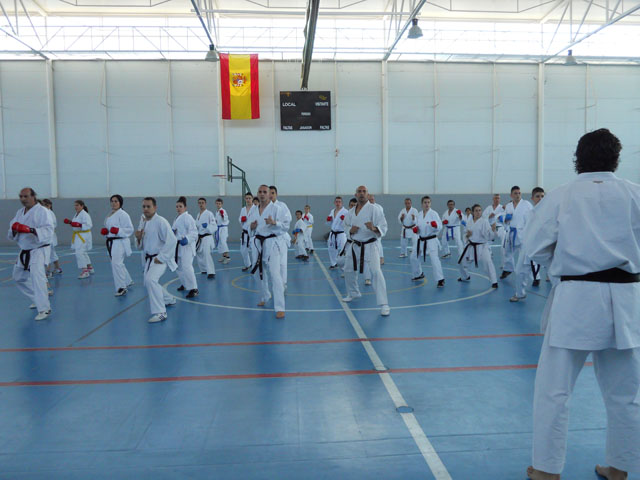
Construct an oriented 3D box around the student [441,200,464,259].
[{"bbox_3d":[3.599,-0.309,14.060,0.600,1.524,0.650,1,4,28],"label":"student"}]

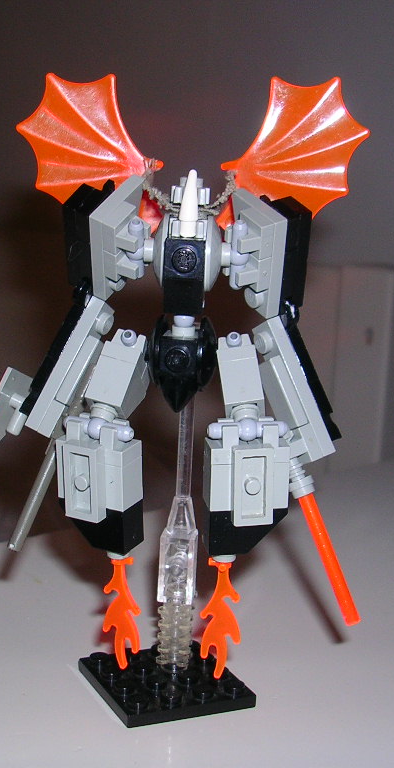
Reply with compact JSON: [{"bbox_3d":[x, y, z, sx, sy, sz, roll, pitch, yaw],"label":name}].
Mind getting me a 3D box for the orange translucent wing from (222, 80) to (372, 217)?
[{"bbox_3d":[0.022,-0.052,0.247,0.032,0.033,0.009,2,10,-7],"label":"orange translucent wing"}]

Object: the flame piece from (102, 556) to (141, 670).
[{"bbox_3d":[-0.017,0.051,0.253,0.008,0.025,0.004,2,10,22],"label":"flame piece"}]

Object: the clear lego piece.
[{"bbox_3d":[-0.004,0.035,0.266,0.009,0.067,0.009,4,10,6],"label":"clear lego piece"}]

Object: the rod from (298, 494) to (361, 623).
[{"bbox_3d":[0.028,0.036,0.236,0.003,0.031,0.003,-21,12,0],"label":"rod"}]

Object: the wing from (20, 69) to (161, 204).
[{"bbox_3d":[-0.024,-0.053,0.252,0.032,0.033,0.009,6,10,15],"label":"wing"}]

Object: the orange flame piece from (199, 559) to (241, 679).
[{"bbox_3d":[0.005,0.050,0.240,0.009,0.026,0.004,3,10,-5],"label":"orange flame piece"}]

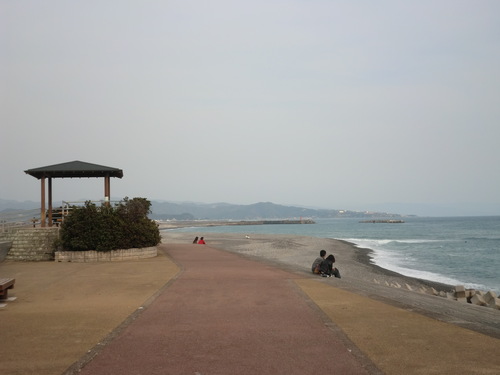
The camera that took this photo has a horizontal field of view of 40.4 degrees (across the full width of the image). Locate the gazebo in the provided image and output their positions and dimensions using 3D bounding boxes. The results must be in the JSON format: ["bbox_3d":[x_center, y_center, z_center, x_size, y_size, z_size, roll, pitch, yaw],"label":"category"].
[{"bbox_3d":[-7.725,0.279,30.359,4.000,2.936,4.100,0,-3,-11],"label":"gazebo"}]

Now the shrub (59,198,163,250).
[{"bbox_3d":[-5.589,1.448,27.396,3.750,2.130,2.800,0,-3,-11],"label":"shrub"}]

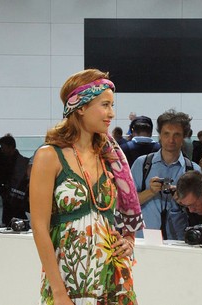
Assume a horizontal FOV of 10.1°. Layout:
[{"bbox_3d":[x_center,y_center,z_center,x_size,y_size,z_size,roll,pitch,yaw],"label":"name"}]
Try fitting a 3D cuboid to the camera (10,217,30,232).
[{"bbox_3d":[-0.490,0.439,6.950,0.120,0.072,0.100,0,1,22],"label":"camera"}]

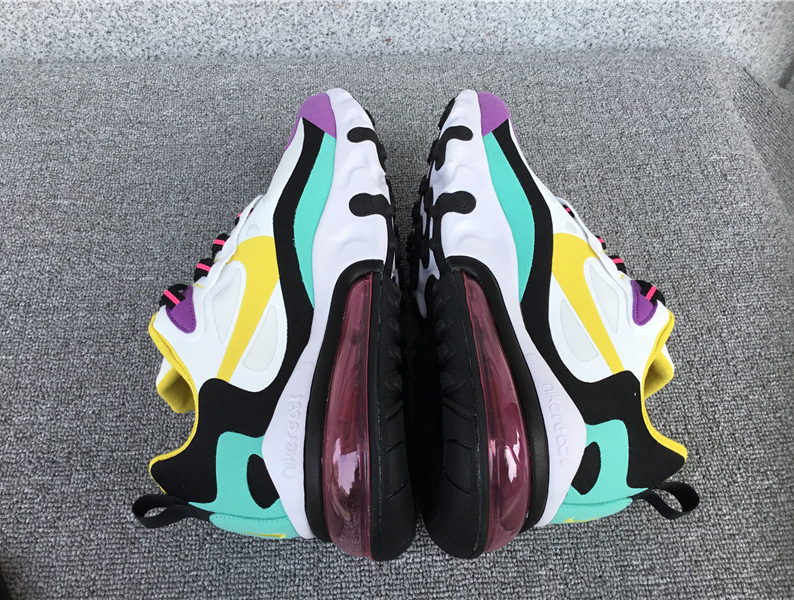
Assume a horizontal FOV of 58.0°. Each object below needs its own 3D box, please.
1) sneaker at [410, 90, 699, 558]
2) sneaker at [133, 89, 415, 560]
[{"bbox_3d":[0.083,-0.006,0.406,0.138,0.107,0.288,4,61,-8],"label":"sneaker"},{"bbox_3d":[-0.069,-0.004,0.405,0.138,0.107,0.288,-6,61,7],"label":"sneaker"}]

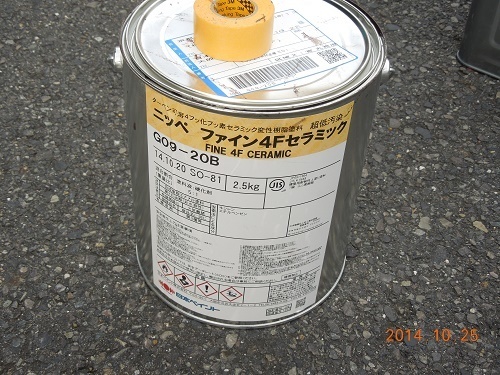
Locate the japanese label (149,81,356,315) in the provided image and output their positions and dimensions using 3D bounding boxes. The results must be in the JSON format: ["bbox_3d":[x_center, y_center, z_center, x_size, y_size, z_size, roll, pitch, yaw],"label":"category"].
[{"bbox_3d":[-0.006,0.021,0.446,0.120,0.182,0.026,4,43,1],"label":"japanese label"}]

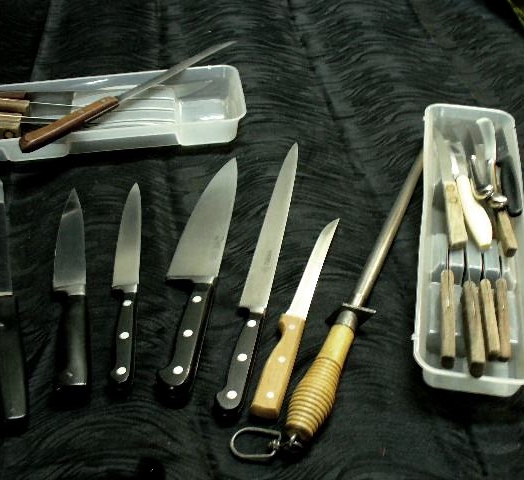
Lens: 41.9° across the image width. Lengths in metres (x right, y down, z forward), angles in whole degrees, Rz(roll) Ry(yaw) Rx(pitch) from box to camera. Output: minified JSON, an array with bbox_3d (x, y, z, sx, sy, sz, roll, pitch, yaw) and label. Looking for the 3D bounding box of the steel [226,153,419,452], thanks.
[{"bbox_3d":[0.090,0.028,0.645,0.067,0.035,0.412,18,49,16],"label":"steel"}]

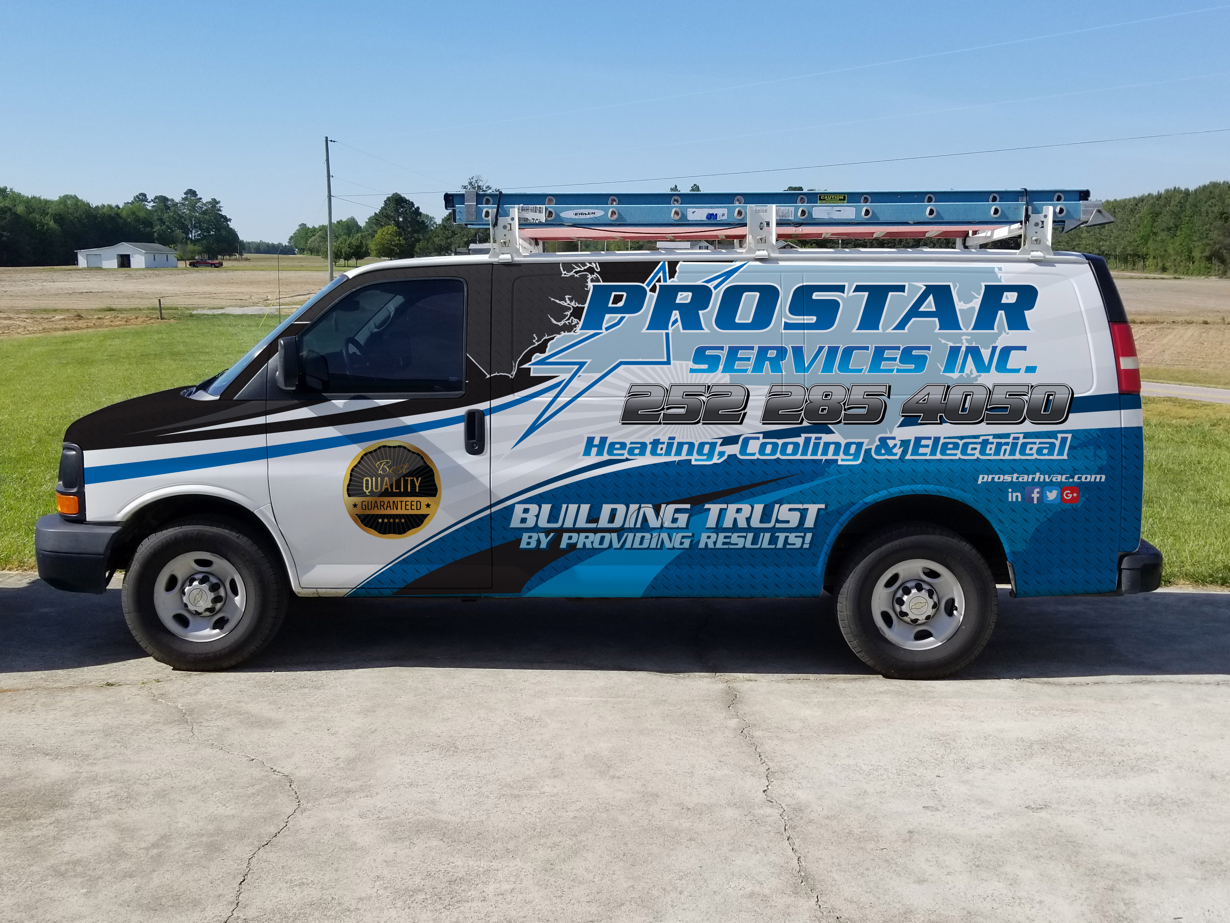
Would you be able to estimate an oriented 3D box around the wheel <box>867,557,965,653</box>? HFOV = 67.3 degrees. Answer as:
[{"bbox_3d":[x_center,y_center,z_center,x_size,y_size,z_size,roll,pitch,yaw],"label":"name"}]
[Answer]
[{"bbox_3d":[1.435,0.660,4.431,0.450,0.450,0.180,0,13,2],"label":"wheel"}]

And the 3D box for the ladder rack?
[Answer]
[{"bbox_3d":[0.793,-1.245,4.918,3.218,0.322,1.240,0,13,2],"label":"ladder rack"}]

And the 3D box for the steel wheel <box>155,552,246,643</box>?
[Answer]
[{"bbox_3d":[-1.993,0.641,4.528,0.450,0.450,0.180,0,13,2],"label":"steel wheel"}]

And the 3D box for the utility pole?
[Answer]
[{"bbox_3d":[-15.825,-13.706,51.230,0.270,8.130,0.270,2,13,0],"label":"utility pole"}]

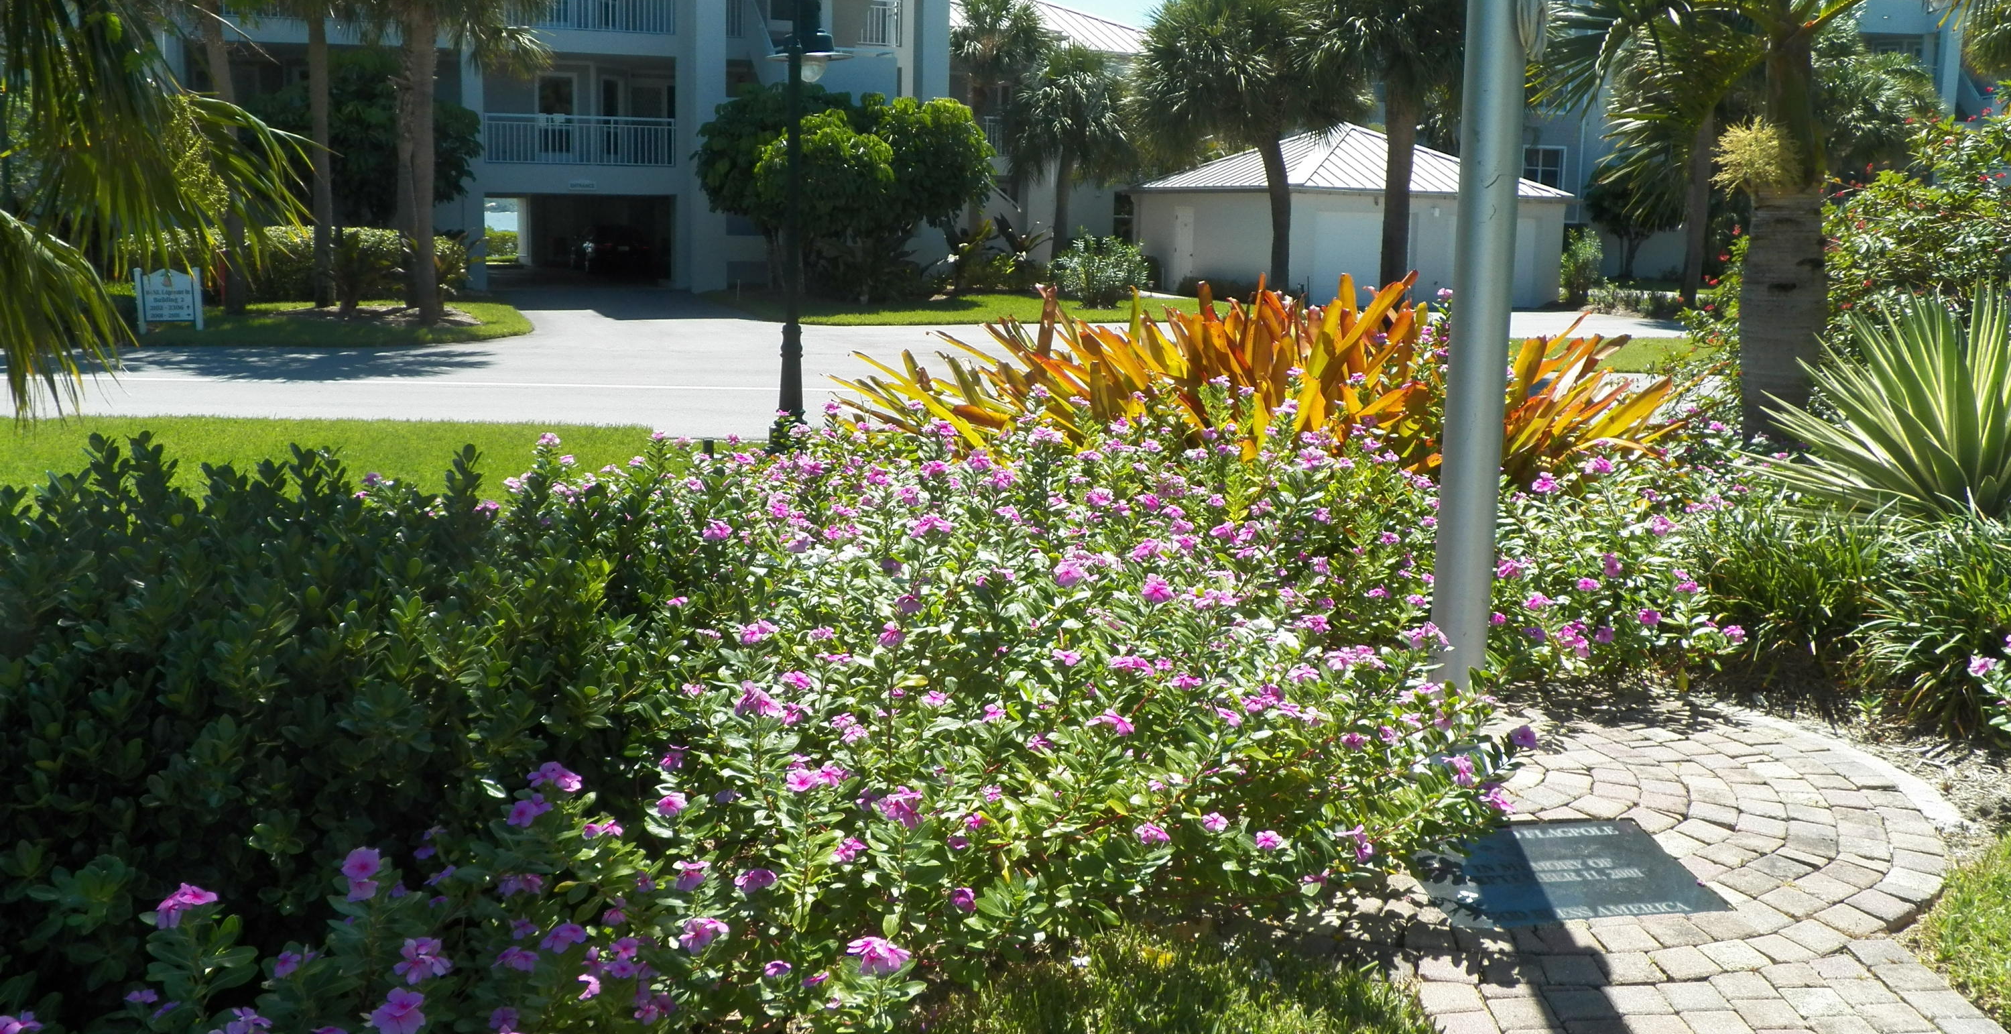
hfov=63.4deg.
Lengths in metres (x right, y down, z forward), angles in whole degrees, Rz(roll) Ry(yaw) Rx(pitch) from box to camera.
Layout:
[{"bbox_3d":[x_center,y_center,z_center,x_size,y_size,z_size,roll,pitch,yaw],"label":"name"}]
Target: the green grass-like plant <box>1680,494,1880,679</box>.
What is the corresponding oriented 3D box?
[{"bbox_3d":[3.089,0.275,6.493,0.720,0.580,0.650,6,11,26],"label":"green grass-like plant"}]

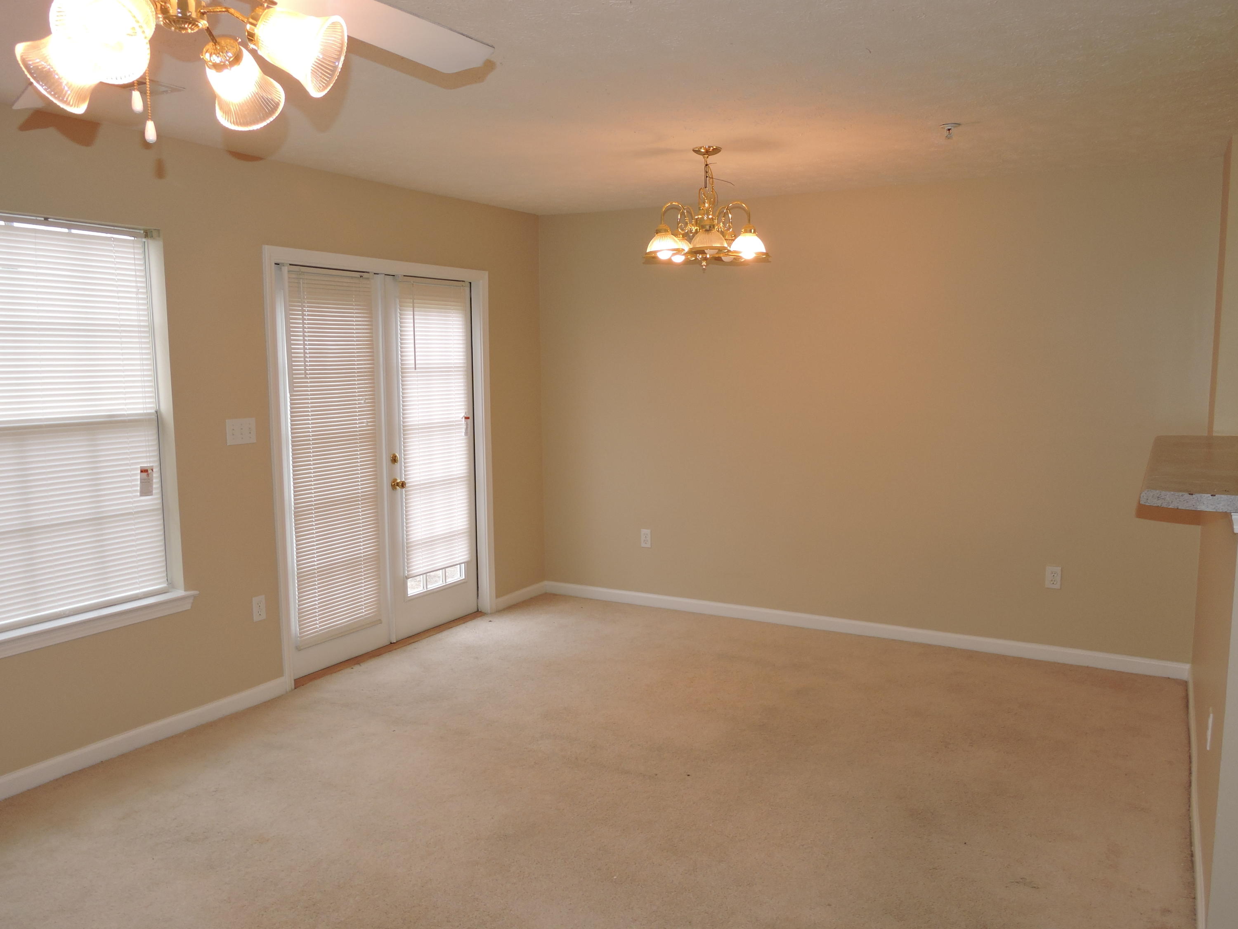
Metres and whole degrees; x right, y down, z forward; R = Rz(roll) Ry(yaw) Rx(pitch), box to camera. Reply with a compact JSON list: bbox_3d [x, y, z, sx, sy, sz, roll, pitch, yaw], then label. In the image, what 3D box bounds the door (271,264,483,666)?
[{"bbox_3d":[-1.263,-0.009,5.428,0.050,2.010,1.540,3,7,29],"label":"door"}]

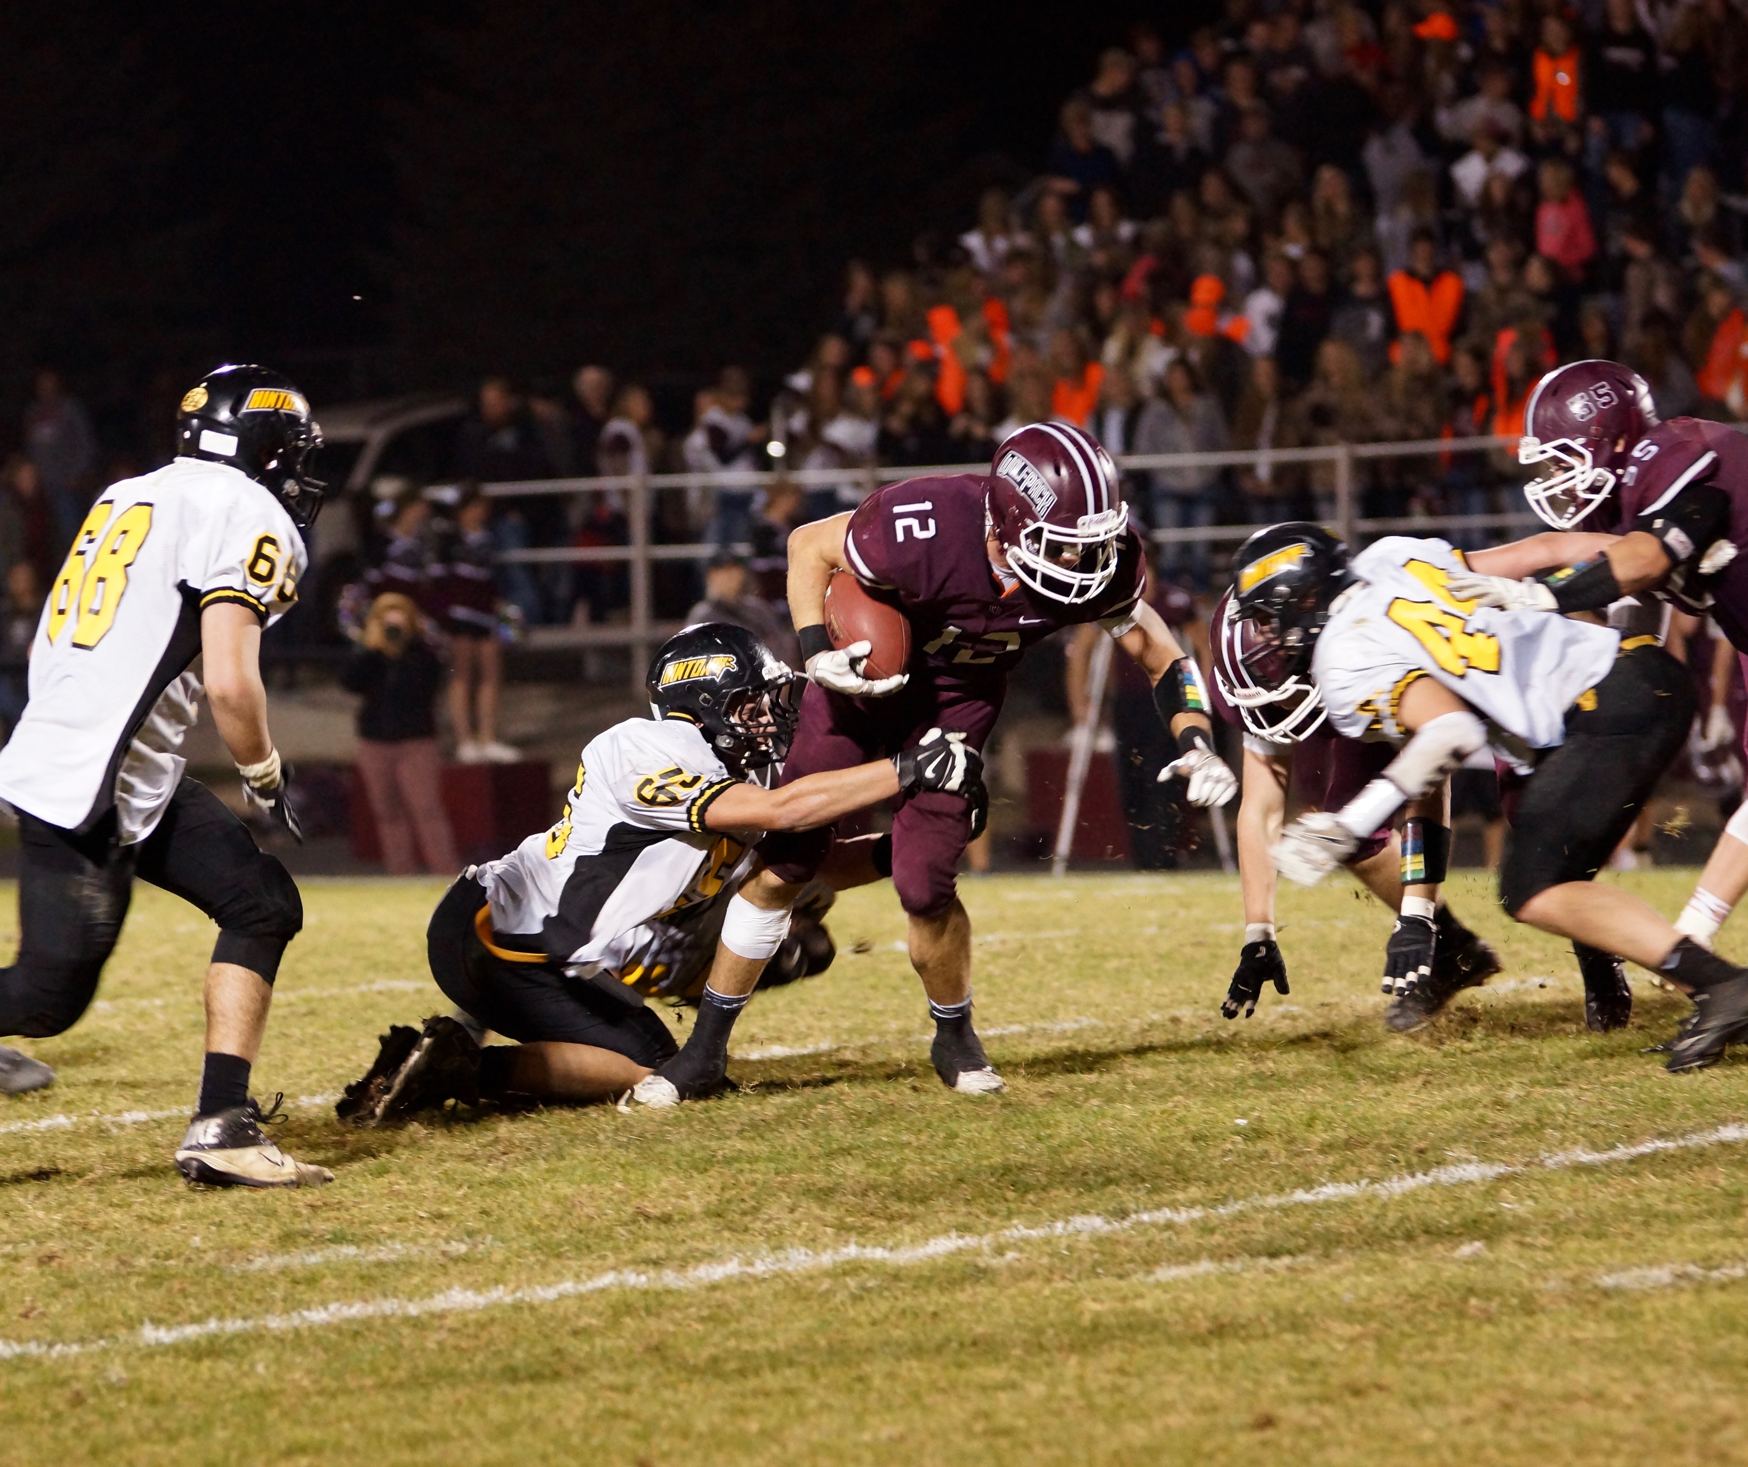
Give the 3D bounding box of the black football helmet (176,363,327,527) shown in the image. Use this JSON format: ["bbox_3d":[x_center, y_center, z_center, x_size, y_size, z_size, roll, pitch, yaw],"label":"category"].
[{"bbox_3d":[-1.196,-0.561,24.711,0.338,0.300,0.240,10,-4,-33],"label":"black football helmet"}]

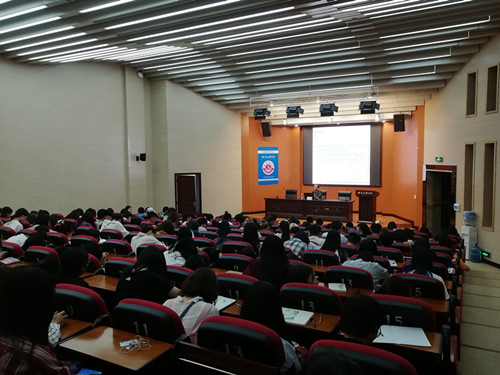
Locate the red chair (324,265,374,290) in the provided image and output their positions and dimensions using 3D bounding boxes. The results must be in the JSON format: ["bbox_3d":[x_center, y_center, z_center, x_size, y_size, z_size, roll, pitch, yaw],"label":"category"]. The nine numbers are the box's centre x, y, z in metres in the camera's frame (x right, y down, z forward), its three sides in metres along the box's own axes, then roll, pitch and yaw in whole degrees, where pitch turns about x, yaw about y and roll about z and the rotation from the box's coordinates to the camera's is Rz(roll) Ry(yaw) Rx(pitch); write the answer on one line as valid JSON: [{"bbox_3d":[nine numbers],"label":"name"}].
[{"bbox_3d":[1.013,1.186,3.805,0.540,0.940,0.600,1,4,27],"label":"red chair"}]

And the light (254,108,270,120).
[{"bbox_3d":[0.455,-2.658,14.200,0.500,0.400,0.400,1,4,27],"label":"light"}]

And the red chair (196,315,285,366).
[{"bbox_3d":[0.048,1.058,1.960,0.480,0.990,0.600,2,5,29],"label":"red chair"}]

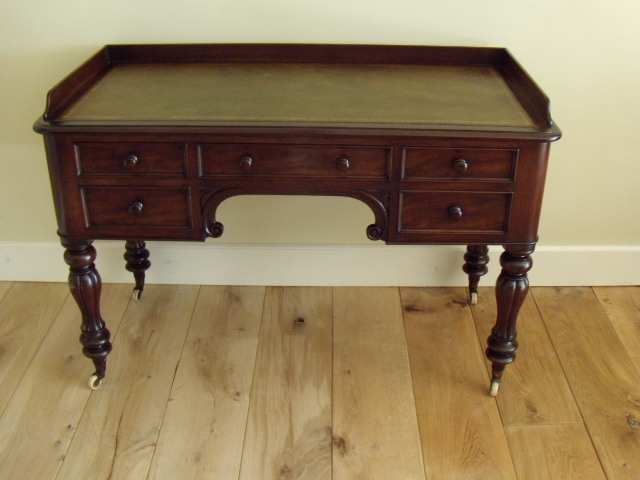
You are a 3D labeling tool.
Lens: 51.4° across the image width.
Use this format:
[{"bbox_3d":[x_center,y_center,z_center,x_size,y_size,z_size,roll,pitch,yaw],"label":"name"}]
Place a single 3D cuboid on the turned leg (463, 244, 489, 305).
[{"bbox_3d":[0.486,0.011,2.047,0.080,0.475,0.080,1,31,1],"label":"turned leg"}]

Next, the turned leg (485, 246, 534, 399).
[{"bbox_3d":[0.477,0.218,1.697,0.080,0.475,0.080,1,31,1],"label":"turned leg"}]

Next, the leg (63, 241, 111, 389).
[{"bbox_3d":[-0.588,0.203,1.715,0.080,0.475,0.080,1,31,1],"label":"leg"}]

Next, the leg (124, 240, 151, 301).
[{"bbox_3d":[-0.579,-0.004,2.066,0.080,0.475,0.080,1,31,1],"label":"leg"}]

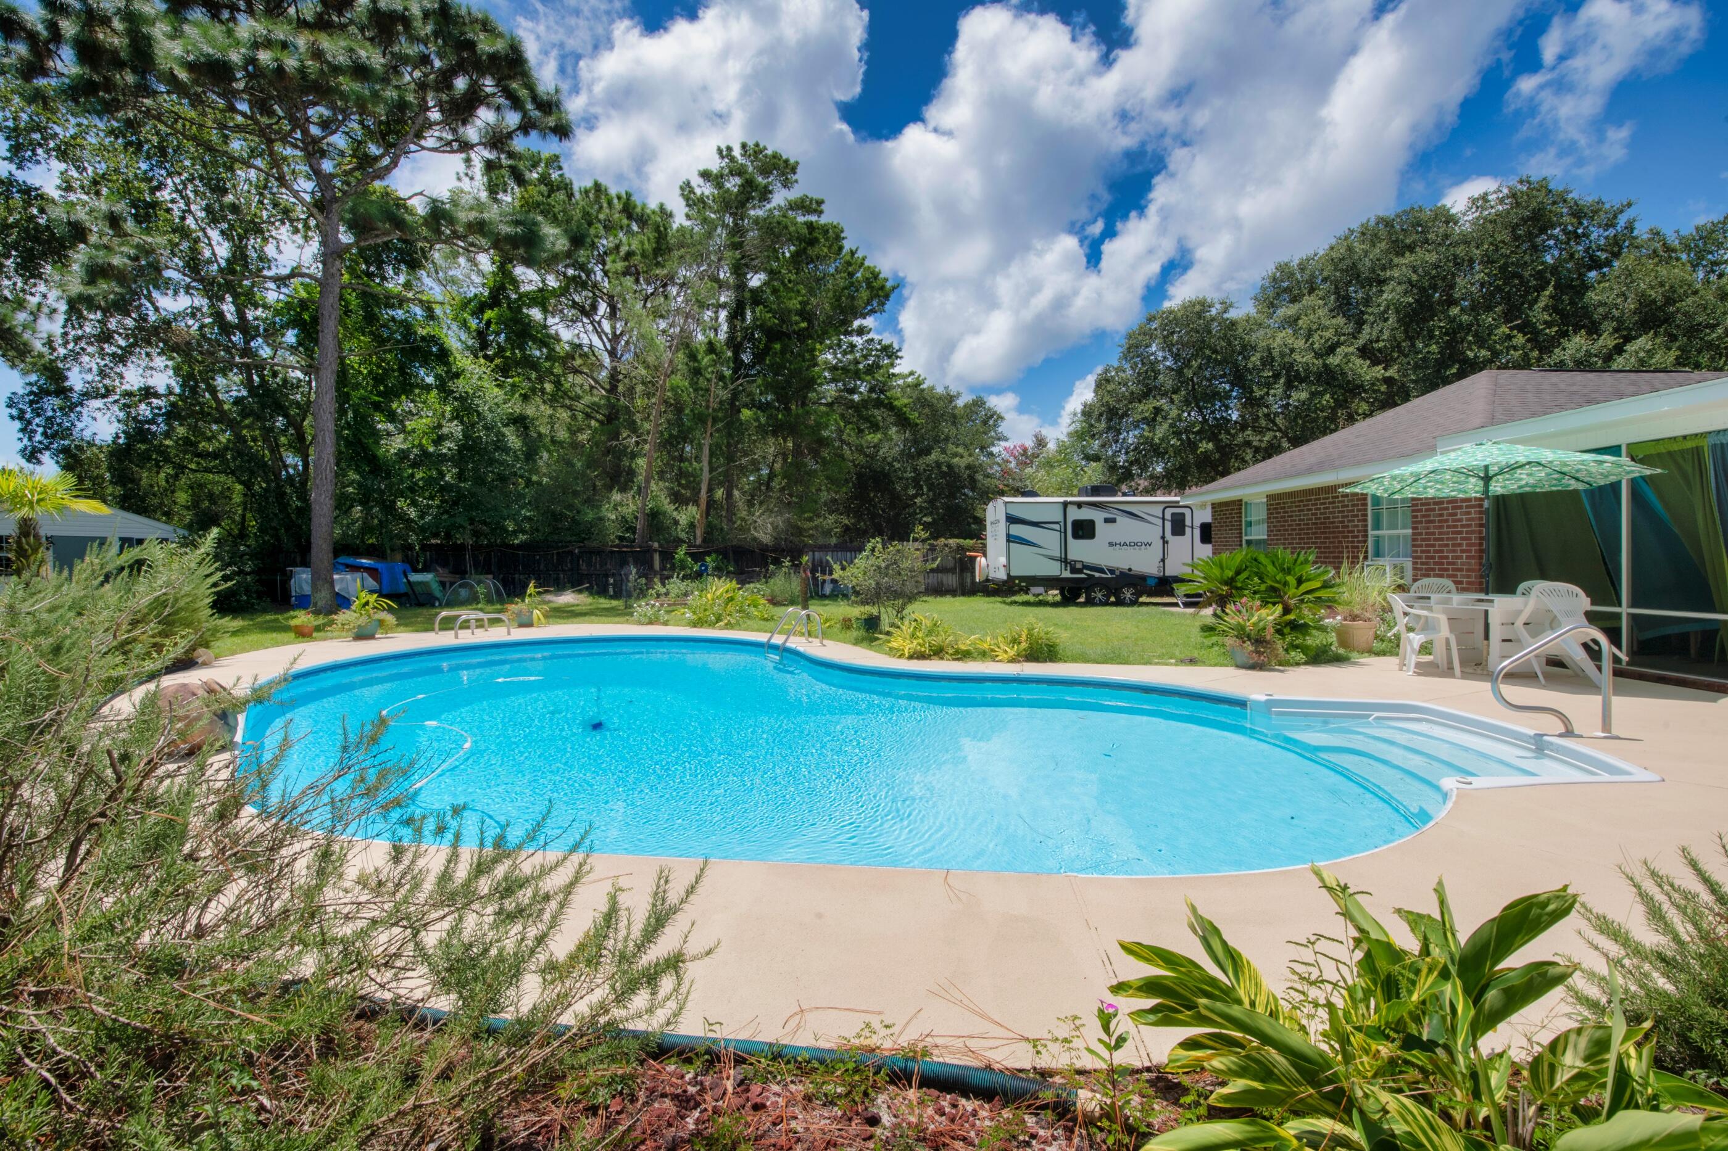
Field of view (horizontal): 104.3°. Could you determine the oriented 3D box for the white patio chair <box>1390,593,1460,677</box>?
[{"bbox_3d":[5.960,0.635,7.150,0.580,0.820,0.570,0,1,26],"label":"white patio chair"}]

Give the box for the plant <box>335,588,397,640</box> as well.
[{"bbox_3d":[-7.712,0.606,10.419,0.770,0.770,0.750,-1,2,-36],"label":"plant"}]

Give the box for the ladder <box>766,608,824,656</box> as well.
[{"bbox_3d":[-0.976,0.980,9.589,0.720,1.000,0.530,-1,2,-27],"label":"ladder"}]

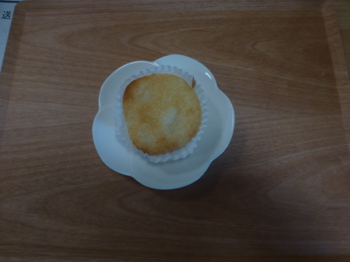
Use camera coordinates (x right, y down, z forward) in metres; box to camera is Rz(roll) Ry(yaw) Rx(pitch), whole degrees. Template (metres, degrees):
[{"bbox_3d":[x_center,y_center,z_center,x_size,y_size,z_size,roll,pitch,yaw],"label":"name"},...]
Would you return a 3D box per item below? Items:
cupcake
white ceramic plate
[{"bbox_3d":[-0.011,-0.013,0.222,0.079,0.039,0.084,0,73,-1],"label":"cupcake"},{"bbox_3d":[-0.010,-0.010,0.233,0.128,0.027,0.130,0,73,-1],"label":"white ceramic plate"}]

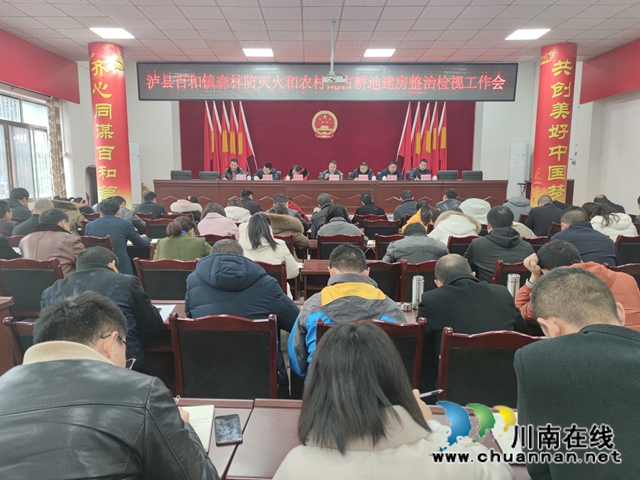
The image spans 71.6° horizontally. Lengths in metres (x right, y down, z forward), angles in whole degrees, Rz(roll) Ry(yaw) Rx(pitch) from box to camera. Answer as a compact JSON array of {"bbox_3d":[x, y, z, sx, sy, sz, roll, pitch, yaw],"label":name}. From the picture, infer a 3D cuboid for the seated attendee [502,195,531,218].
[{"bbox_3d":[3.027,-0.073,6.985,0.490,1.260,0.750,0,8,-1],"label":"seated attendee"}]

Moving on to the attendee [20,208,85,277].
[{"bbox_3d":[-1.976,0.374,3.488,0.540,1.247,0.750,0,8,0],"label":"attendee"}]

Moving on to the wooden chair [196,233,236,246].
[{"bbox_3d":[-1.045,0.383,4.628,0.460,0.950,0.530,0,9,0],"label":"wooden chair"}]

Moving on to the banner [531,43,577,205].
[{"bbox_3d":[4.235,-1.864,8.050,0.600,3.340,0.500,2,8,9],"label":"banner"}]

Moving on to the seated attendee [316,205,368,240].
[{"bbox_3d":[0.223,0.229,4.868,0.530,1.210,0.750,0,9,-1],"label":"seated attendee"}]

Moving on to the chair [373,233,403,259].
[{"bbox_3d":[0.762,0.372,4.605,0.460,0.940,0.540,0,8,0],"label":"chair"}]

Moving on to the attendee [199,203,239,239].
[{"bbox_3d":[-1.011,0.248,4.642,0.470,1.270,0.750,0,8,-1],"label":"attendee"}]

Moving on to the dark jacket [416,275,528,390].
[{"bbox_3d":[0.705,0.477,2.114,0.520,0.670,0.520,0,9,0],"label":"dark jacket"}]

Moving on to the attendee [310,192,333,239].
[{"bbox_3d":[0.123,0.000,6.042,0.520,1.268,0.750,0,8,0],"label":"attendee"}]

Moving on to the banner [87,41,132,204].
[{"bbox_3d":[-4.439,-1.969,9.463,0.670,4.080,0.670,0,9,-1],"label":"banner"}]

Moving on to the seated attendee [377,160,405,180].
[{"bbox_3d":[1.520,-1.111,9.541,0.580,1.150,0.750,0,9,0],"label":"seated attendee"}]

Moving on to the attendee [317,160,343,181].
[{"bbox_3d":[0.239,-0.947,8.857,0.530,1.250,0.750,0,8,0],"label":"attendee"}]

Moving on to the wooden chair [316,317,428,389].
[{"bbox_3d":[0.216,0.771,2.169,0.460,0.950,0.540,0,9,-1],"label":"wooden chair"}]

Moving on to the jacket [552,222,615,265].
[{"bbox_3d":[1.995,0.208,3.357,0.520,0.690,0.500,1,8,2],"label":"jacket"}]

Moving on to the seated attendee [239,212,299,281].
[{"bbox_3d":[-0.382,0.388,3.502,0.520,1.218,0.750,0,8,0],"label":"seated attendee"}]

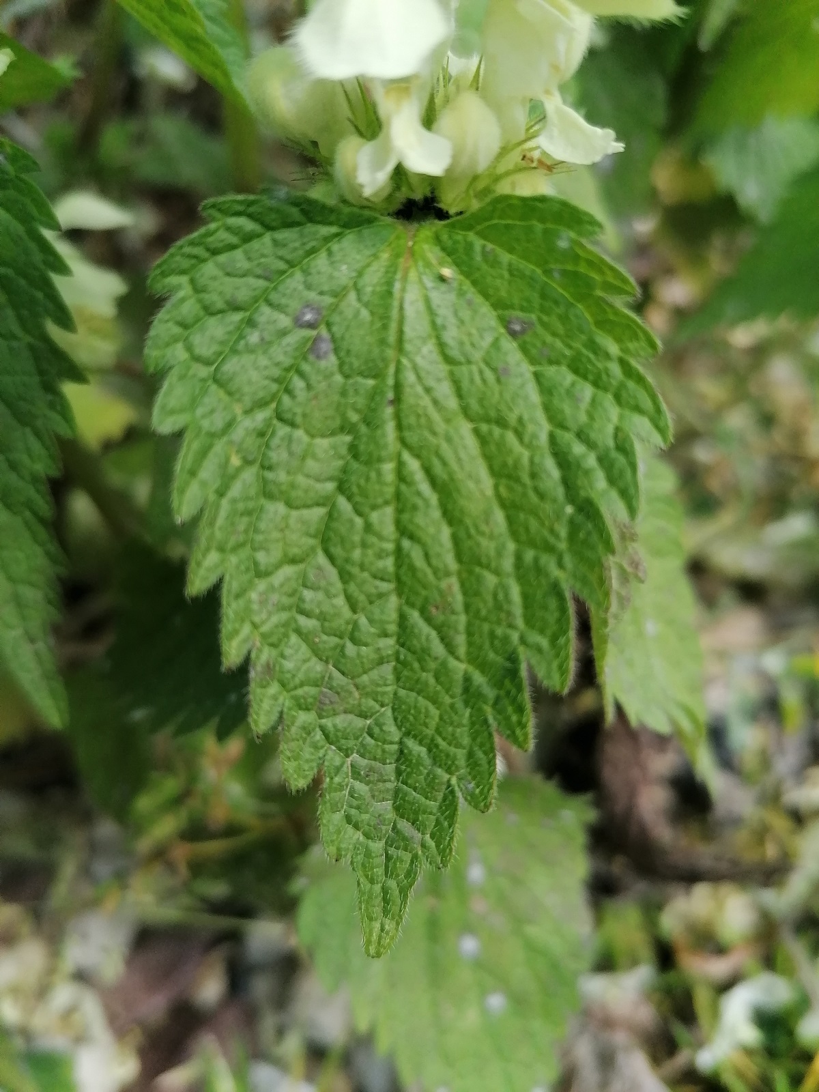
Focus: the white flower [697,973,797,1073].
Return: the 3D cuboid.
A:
[{"bbox_3d":[0.075,0.107,0.190,0.022,0.018,0.020,23,41,30],"label":"white flower"}]

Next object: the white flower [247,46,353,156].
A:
[{"bbox_3d":[-0.013,-0.052,0.100,0.014,0.014,0.012,-14,37,-19],"label":"white flower"}]

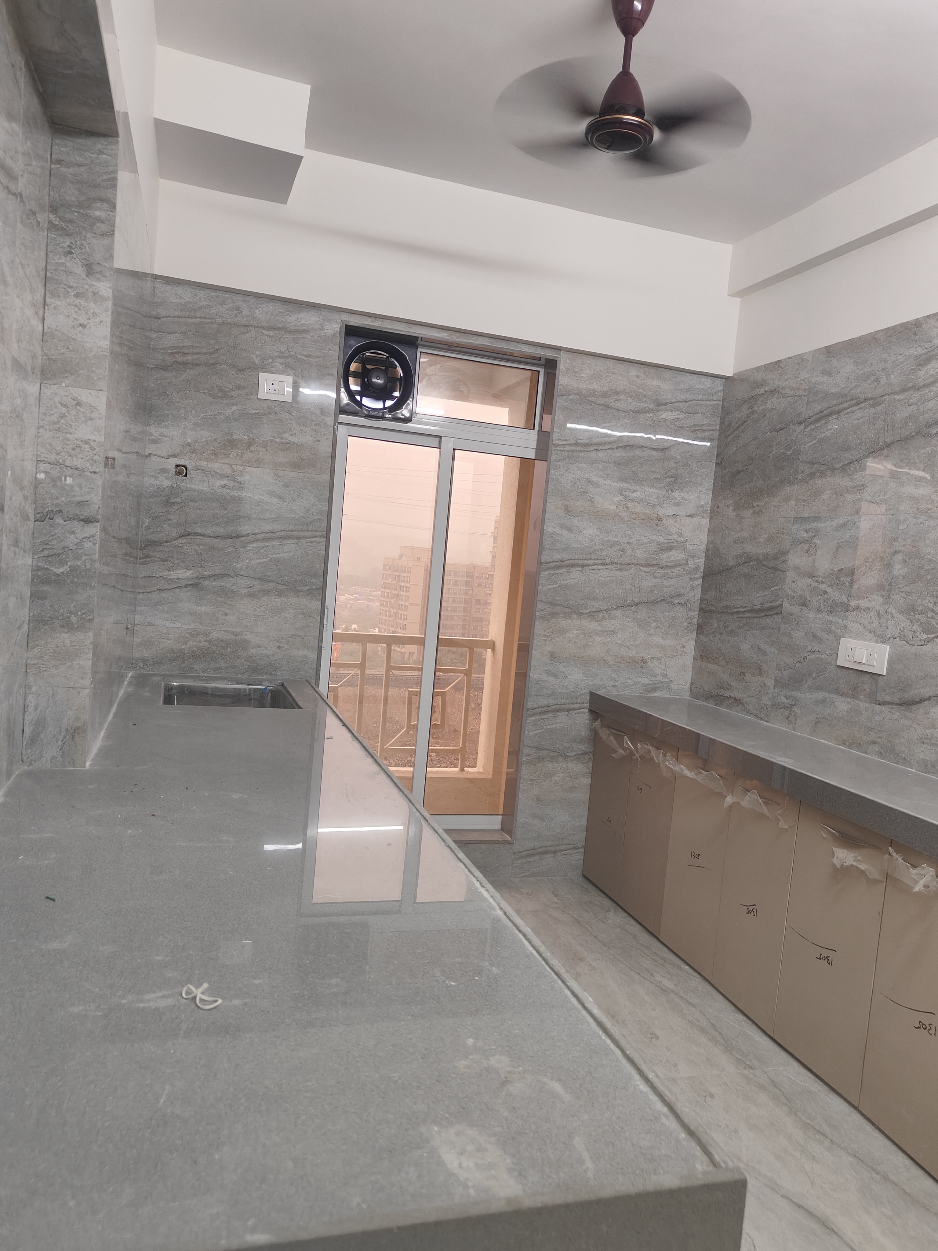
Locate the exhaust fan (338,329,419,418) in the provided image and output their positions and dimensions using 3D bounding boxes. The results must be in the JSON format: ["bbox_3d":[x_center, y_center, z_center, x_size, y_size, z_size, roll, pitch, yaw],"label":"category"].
[{"bbox_3d":[-0.364,-0.967,3.418,0.287,0.305,0.140,3,5,-18],"label":"exhaust fan"}]

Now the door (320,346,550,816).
[{"bbox_3d":[-0.197,-0.126,3.594,0.866,1.977,0.090,3,5,-18],"label":"door"}]

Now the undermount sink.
[{"bbox_3d":[-0.797,0.330,2.864,0.435,0.210,0.470,3,5,-18],"label":"undermount sink"}]

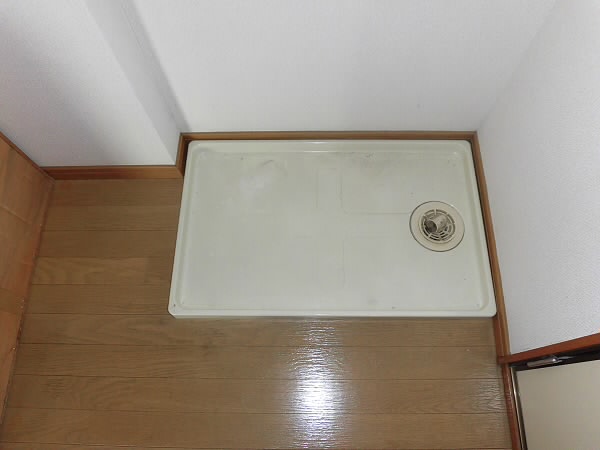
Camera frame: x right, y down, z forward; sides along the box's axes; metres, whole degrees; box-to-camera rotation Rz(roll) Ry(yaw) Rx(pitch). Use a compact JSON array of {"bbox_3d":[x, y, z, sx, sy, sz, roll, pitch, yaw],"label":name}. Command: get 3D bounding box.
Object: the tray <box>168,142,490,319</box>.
[{"bbox_3d":[0.081,0.002,1.124,0.799,0.062,0.492,0,69,1],"label":"tray"}]

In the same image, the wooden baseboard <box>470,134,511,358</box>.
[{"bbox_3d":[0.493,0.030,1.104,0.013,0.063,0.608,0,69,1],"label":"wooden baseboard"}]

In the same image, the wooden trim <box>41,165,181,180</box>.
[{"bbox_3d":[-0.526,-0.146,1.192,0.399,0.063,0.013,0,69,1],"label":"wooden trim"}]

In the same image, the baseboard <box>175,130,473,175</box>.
[{"bbox_3d":[0.081,-0.198,1.200,0.835,0.063,0.122,0,69,1],"label":"baseboard"}]

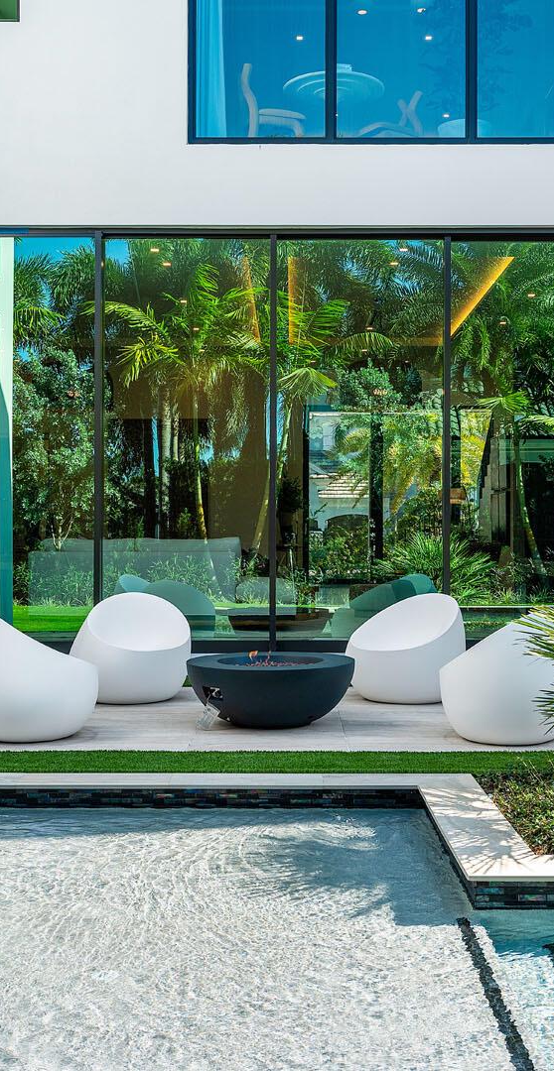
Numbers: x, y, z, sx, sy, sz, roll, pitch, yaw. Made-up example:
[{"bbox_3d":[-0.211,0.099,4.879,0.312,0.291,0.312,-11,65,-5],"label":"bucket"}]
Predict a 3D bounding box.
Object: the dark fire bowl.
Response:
[{"bbox_3d":[-0.035,0.982,7.563,1.060,0.390,1.060,0,0,0],"label":"dark fire bowl"}]

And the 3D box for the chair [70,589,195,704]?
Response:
[{"bbox_3d":[-1.016,0.777,8.631,0.830,0.790,0.820,0,0,-26],"label":"chair"}]

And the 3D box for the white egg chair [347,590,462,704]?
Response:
[{"bbox_3d":[0.936,0.777,8.538,0.830,0.790,0.820,0,0,42],"label":"white egg chair"}]

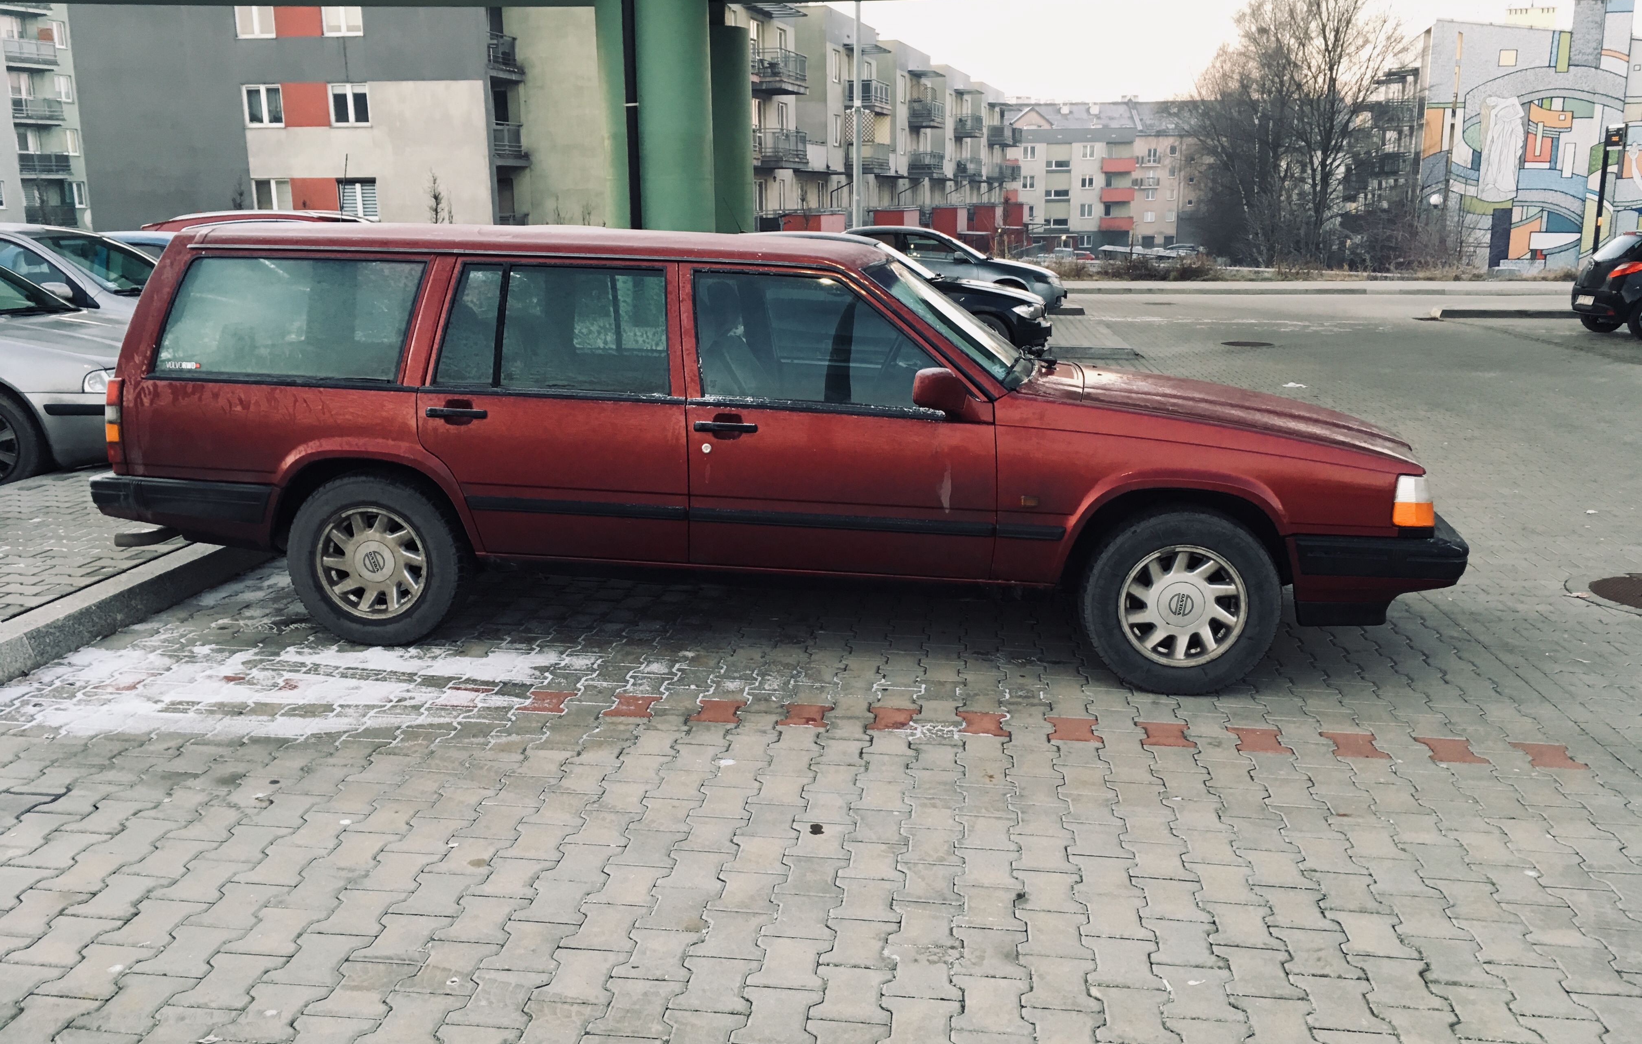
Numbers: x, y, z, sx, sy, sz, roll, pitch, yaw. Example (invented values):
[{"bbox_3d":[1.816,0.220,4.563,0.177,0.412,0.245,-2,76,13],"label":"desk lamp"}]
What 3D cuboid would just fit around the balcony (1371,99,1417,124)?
[{"bbox_3d":[31.646,-22.680,76.000,1.200,1.300,2.500,-3,12,-15],"label":"balcony"}]

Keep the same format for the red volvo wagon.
[{"bbox_3d":[-0.211,-0.392,5.378,4.850,1.460,1.780,2,12,8],"label":"red volvo wagon"}]

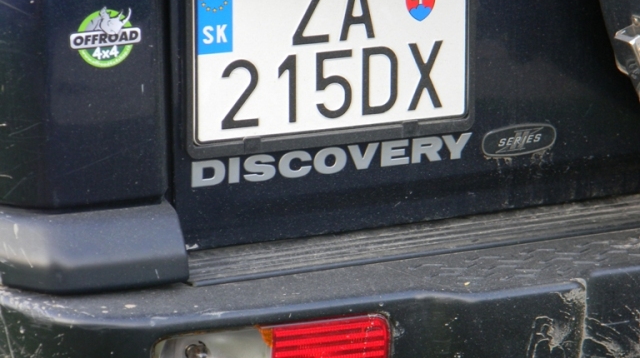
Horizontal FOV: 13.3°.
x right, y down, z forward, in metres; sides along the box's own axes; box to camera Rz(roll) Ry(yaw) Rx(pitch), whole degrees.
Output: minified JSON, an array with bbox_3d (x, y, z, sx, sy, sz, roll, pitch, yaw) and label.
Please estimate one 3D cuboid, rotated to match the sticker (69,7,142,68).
[{"bbox_3d":[-0.235,-0.155,3.004,0.081,0.069,0.003,-5,16,-19],"label":"sticker"}]

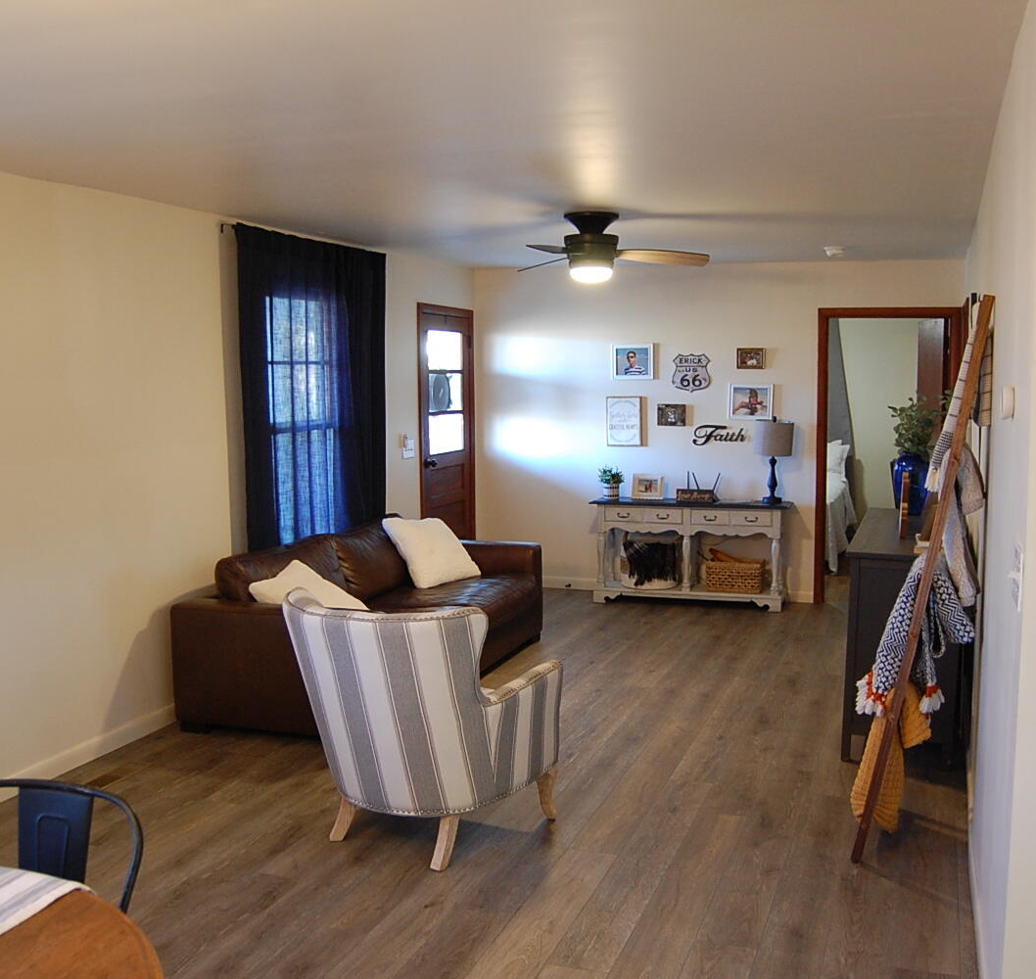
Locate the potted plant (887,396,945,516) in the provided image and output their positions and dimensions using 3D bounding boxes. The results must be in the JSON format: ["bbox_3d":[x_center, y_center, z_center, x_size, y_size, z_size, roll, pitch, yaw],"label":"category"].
[{"bbox_3d":[2.065,-0.184,5.682,0.340,0.620,0.340,2,7,21],"label":"potted plant"}]

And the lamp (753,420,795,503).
[{"bbox_3d":[1.800,-0.194,7.740,0.270,0.600,0.270,2,7,18],"label":"lamp"}]

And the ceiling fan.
[{"bbox_3d":[0.486,-1.229,5.656,1.080,0.341,1.160,-1,6,-6],"label":"ceiling fan"}]

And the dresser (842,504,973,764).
[{"bbox_3d":[1.891,0.643,5.316,0.490,0.905,1.630,2,6,21],"label":"dresser"}]

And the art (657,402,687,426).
[{"bbox_3d":[1.130,-0.545,8.102,0.215,0.165,0.030,2,7,18],"label":"art"}]

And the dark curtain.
[{"bbox_3d":[-1.115,-0.266,6.343,0.100,2.300,1.570,2,6,21],"label":"dark curtain"}]

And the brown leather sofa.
[{"bbox_3d":[-0.725,0.643,6.110,1.060,0.810,2.310,2,7,18],"label":"brown leather sofa"}]

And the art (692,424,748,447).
[{"bbox_3d":[1.471,-0.393,8.037,0.386,0.156,0.020,1,6,17],"label":"art"}]

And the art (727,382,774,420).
[{"bbox_3d":[1.674,-0.626,7.918,0.330,0.260,0.030,2,7,18],"label":"art"}]

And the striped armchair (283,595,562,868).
[{"bbox_3d":[-0.332,0.808,3.983,0.800,0.880,0.770,3,7,33],"label":"striped armchair"}]

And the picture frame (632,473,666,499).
[{"bbox_3d":[0.945,-0.019,7.989,0.230,0.185,0.050,2,0,18],"label":"picture frame"}]

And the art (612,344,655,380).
[{"bbox_3d":[0.855,-0.943,8.170,0.309,0.262,0.028,1,6,17],"label":"art"}]

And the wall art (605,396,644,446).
[{"bbox_3d":[0.794,-0.504,8.235,0.265,0.369,0.030,1,6,17],"label":"wall art"}]

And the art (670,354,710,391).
[{"bbox_3d":[1.268,-0.848,8.053,0.285,0.275,0.020,1,6,17],"label":"art"}]

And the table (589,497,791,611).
[{"bbox_3d":[1.245,0.456,7.963,1.410,0.740,0.390,1,6,16],"label":"table"}]

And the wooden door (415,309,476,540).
[{"bbox_3d":[-0.519,-0.254,8.182,0.070,2.120,0.950,2,6,21],"label":"wooden door"}]

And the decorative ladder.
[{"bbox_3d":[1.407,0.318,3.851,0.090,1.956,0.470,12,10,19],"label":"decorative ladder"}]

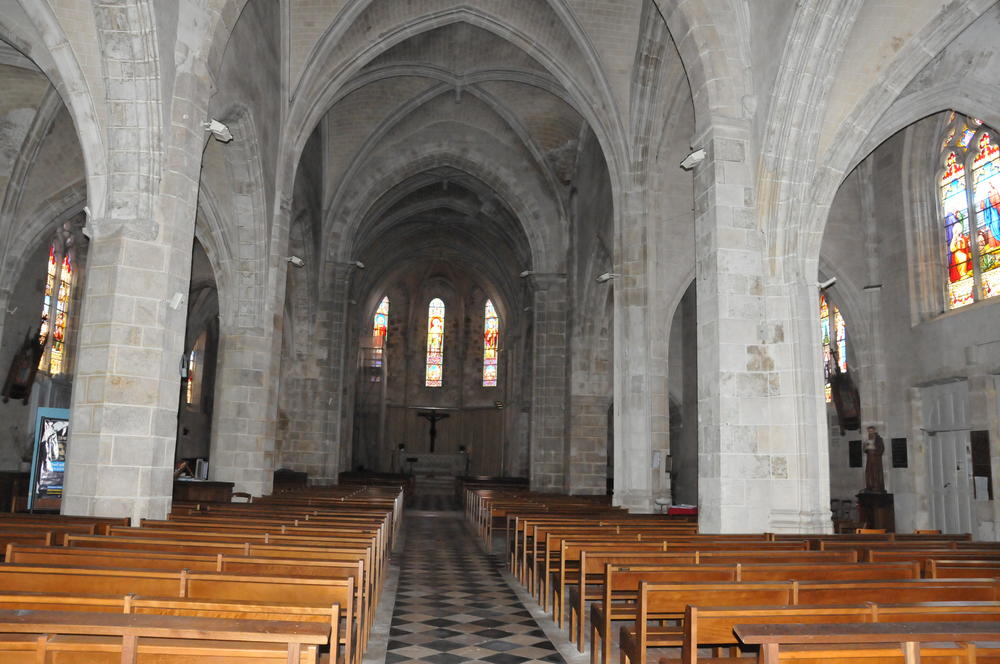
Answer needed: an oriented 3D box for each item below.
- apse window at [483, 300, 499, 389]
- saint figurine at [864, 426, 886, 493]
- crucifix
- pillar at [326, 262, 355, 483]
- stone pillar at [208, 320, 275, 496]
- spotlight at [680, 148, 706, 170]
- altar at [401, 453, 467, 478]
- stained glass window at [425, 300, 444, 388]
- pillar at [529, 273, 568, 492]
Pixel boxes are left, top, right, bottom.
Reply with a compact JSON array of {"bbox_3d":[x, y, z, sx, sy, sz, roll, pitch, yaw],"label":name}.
[{"bbox_3d":[-0.418,0.496,32.307,0.714,3.753,0.204,-4,-11,31],"label":"apse window"},{"bbox_3d":[8.138,2.767,16.253,0.388,1.418,0.428,3,-10,-13],"label":"saint figurine"},{"bbox_3d":[-2.834,4.234,31.795,1.335,1.823,0.255,2,-9,-6],"label":"crucifix"},{"bbox_3d":[-5.094,1.701,22.757,0.803,7.566,1.020,2,-9,-6],"label":"pillar"},{"bbox_3d":[-5.361,2.048,15.706,1.226,4.383,1.224,2,-9,-6],"label":"stone pillar"},{"bbox_3d":[2.603,-2.321,10.076,0.286,0.184,0.245,-35,-21,15],"label":"spotlight"},{"bbox_3d":[-2.627,5.354,29.817,2.435,0.943,0.918,2,-9,-6],"label":"altar"},{"bbox_3d":[-2.848,0.475,32.924,0.715,3.863,0.204,2,-9,-6],"label":"stained glass window"},{"bbox_3d":[1.462,1.964,23.466,1.042,7.600,1.071,2,-9,-6],"label":"pillar"}]

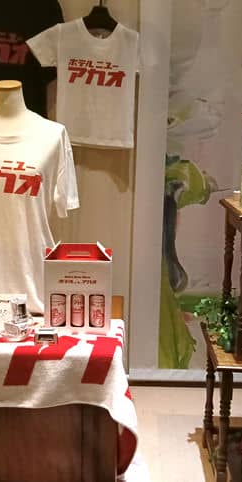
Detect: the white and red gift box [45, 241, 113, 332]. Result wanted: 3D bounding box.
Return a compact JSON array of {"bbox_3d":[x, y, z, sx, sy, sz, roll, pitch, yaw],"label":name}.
[{"bbox_3d":[-0.130,0.142,1.550,0.203,0.279,0.075,1,10,-1],"label":"white and red gift box"}]

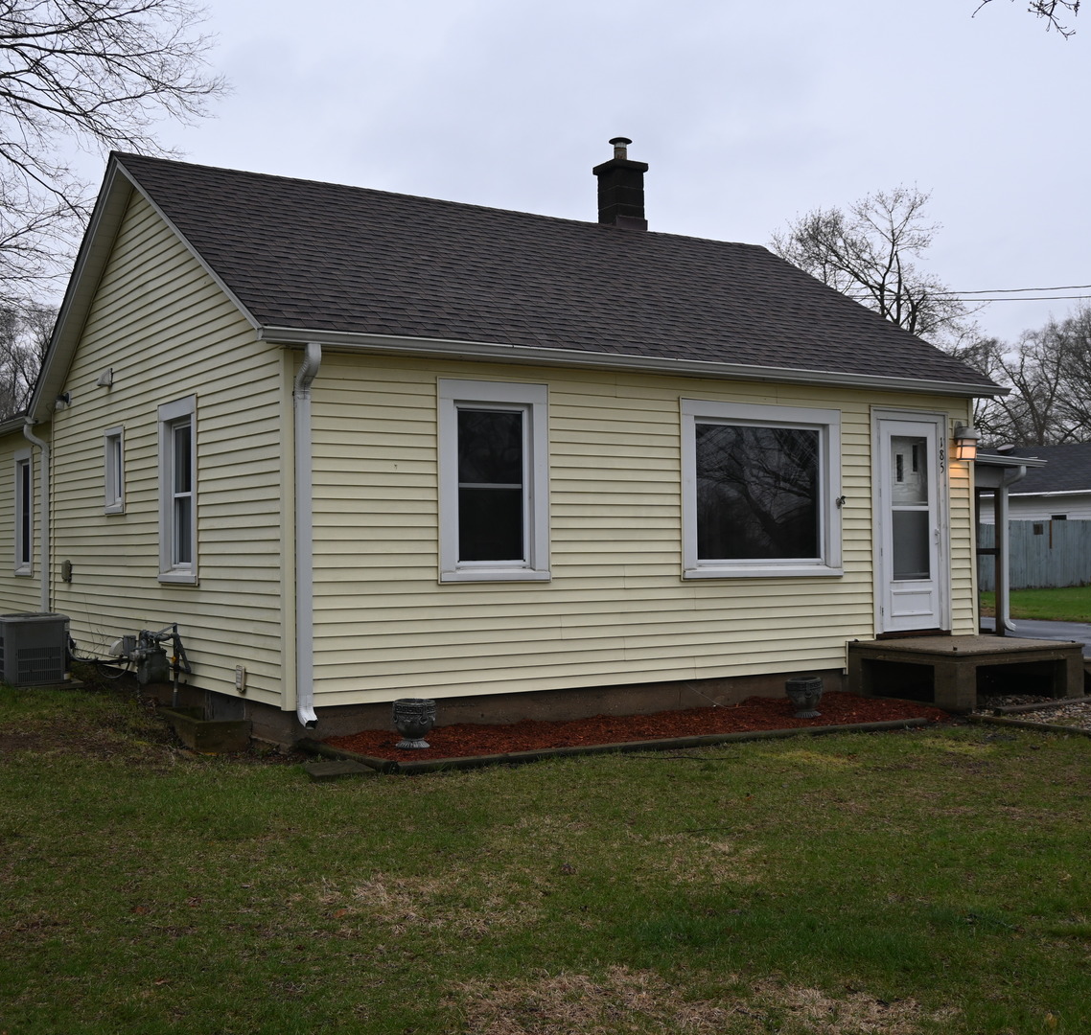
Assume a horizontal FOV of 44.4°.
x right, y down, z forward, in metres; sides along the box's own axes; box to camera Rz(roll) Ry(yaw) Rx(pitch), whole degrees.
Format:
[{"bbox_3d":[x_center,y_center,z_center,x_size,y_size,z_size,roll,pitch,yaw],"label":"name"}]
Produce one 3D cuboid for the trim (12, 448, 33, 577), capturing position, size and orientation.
[{"bbox_3d":[-6.492,-0.069,16.726,0.100,1.620,0.920,1,-2,-34],"label":"trim"}]

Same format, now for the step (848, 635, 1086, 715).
[{"bbox_3d":[4.002,1.456,12.700,1.830,0.565,1.250,1,-2,-34],"label":"step"}]

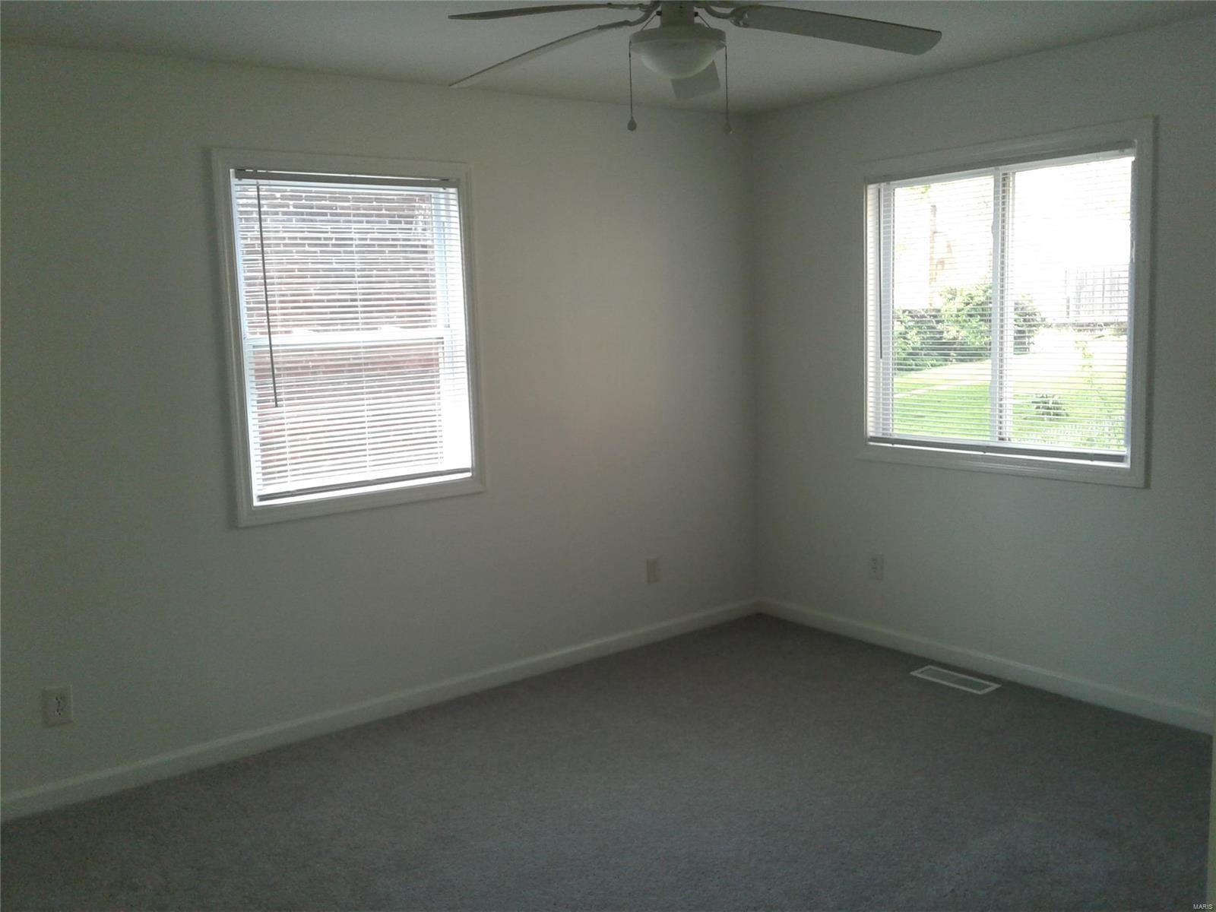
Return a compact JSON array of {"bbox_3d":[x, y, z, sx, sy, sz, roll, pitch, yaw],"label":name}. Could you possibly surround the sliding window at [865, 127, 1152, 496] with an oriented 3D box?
[{"bbox_3d":[1.523,-0.579,4.480,0.100,1.295,1.305,-8,9,-37],"label":"sliding window"}]

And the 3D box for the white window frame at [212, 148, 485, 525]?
[{"bbox_3d":[-0.946,-0.456,4.245,1.017,1.308,0.100,-8,9,-37],"label":"white window frame"}]

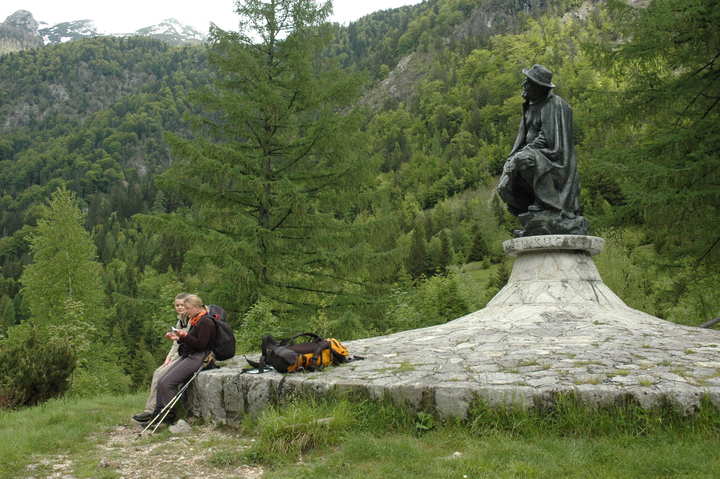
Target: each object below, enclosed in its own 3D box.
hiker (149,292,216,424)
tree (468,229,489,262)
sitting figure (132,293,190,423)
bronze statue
[{"bbox_3d":[-1.945,1.323,8.150,0.740,1.380,0.500,2,-6,-14],"label":"hiker"},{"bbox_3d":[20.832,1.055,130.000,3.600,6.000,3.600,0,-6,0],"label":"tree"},{"bbox_3d":[-2.272,1.376,8.550,0.760,1.440,0.500,2,-6,-18],"label":"sitting figure"},{"bbox_3d":[2.394,-1.154,9.700,1.100,2.160,0.980,1,-6,-12],"label":"bronze statue"}]

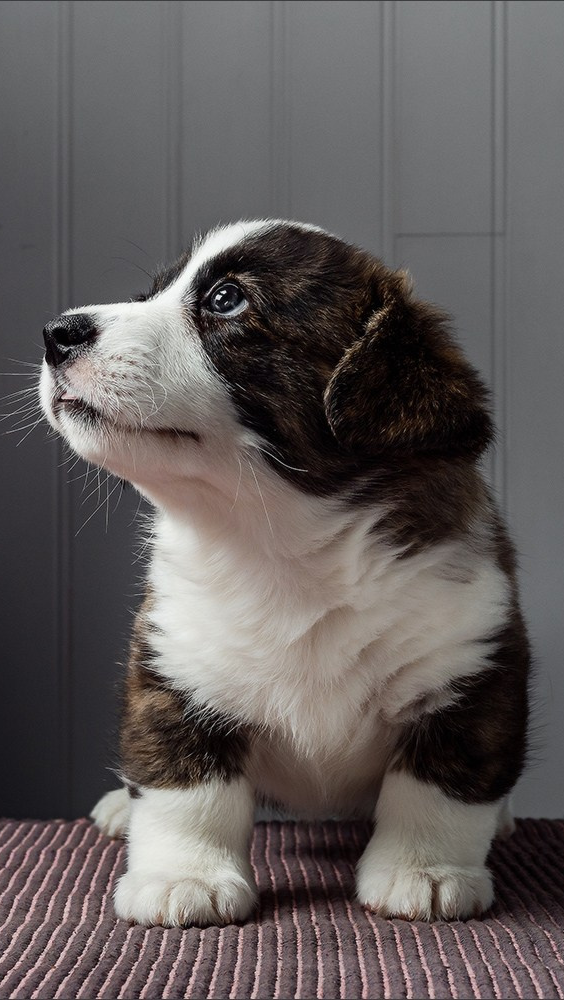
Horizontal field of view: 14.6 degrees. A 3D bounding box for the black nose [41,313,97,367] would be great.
[{"bbox_3d":[-0.077,-0.058,0.800,0.017,0.018,0.021,7,-3,-28],"label":"black nose"}]

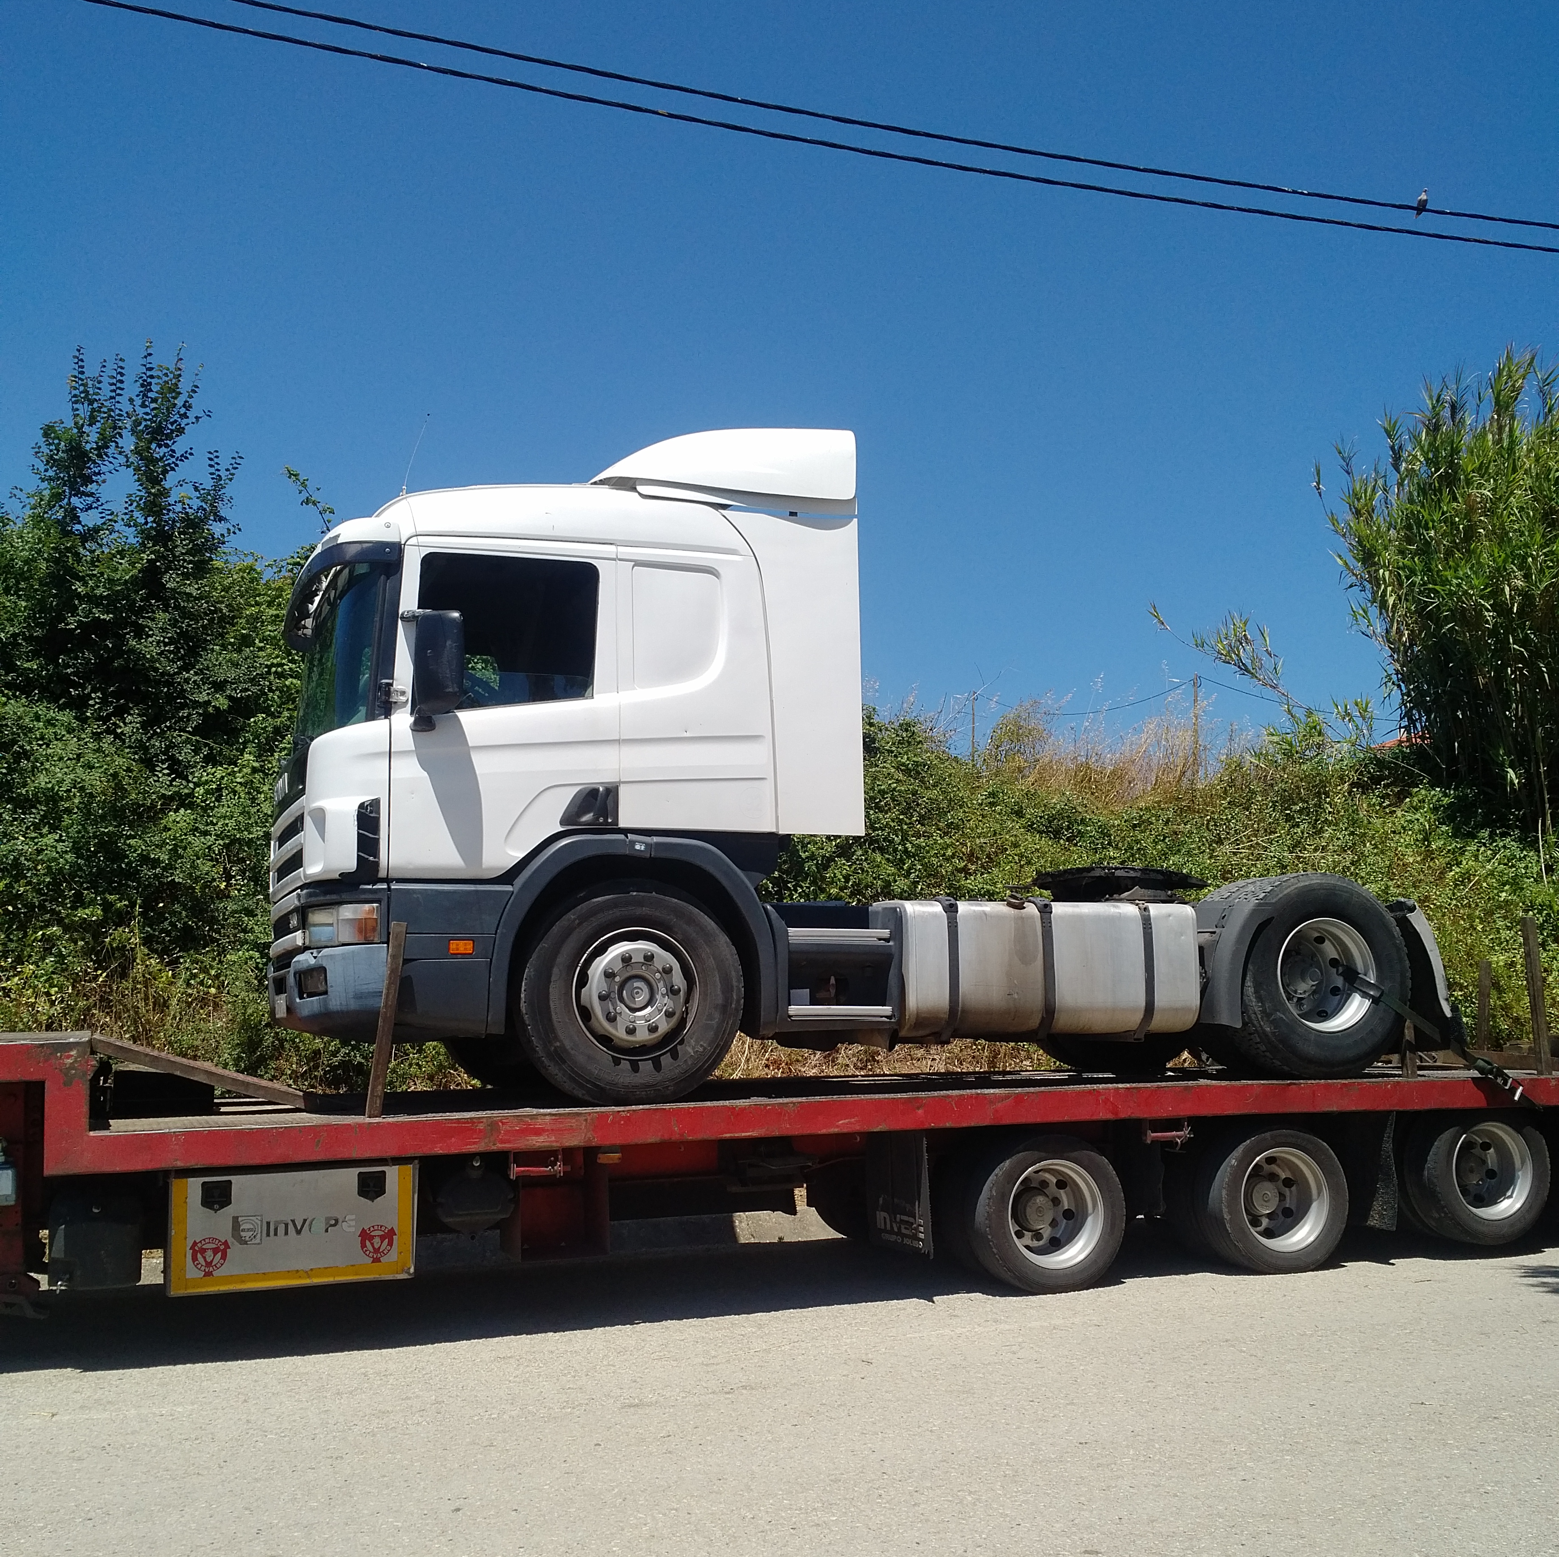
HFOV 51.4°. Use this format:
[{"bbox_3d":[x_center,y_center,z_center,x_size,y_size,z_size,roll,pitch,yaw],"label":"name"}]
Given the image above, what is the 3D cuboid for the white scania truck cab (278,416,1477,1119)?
[{"bbox_3d":[0.351,-0.025,9.095,6.090,3.360,2.550,1,-7,-18],"label":"white scania truck cab"}]

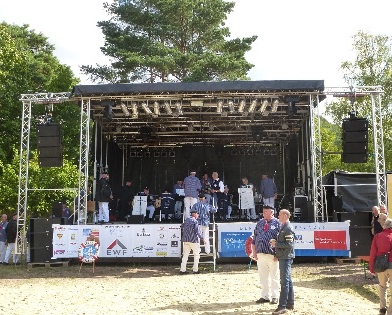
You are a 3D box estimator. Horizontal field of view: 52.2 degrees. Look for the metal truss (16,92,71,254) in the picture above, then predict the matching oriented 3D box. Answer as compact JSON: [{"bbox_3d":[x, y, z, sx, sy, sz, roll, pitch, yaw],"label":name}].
[{"bbox_3d":[-5.117,0.517,13.454,1.700,5.400,0.320,-1,-8,3],"label":"metal truss"}]

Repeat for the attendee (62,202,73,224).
[{"bbox_3d":[-4.716,2.521,14.600,0.500,1.750,0.350,-6,-9,35],"label":"attendee"}]

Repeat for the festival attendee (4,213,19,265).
[{"bbox_3d":[-6.127,2.666,13.370,0.480,1.710,0.480,4,-9,-32],"label":"festival attendee"}]

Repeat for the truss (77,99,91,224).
[{"bbox_3d":[-3.625,0.071,13.040,0.300,4.167,0.300,-1,-8,2],"label":"truss"}]

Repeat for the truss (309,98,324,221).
[{"bbox_3d":[3.885,-0.034,12.783,0.300,4.073,0.300,-1,-8,2],"label":"truss"}]

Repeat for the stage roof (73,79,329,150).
[{"bbox_3d":[0.131,-1.497,16.038,8.292,1.160,6.200,-1,-8,2],"label":"stage roof"}]

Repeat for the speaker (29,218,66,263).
[{"bbox_3d":[-4.639,2.665,12.998,1.104,1.375,0.720,-1,-8,2],"label":"speaker"}]

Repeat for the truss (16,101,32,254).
[{"bbox_3d":[-5.615,0.599,13.093,0.300,5.030,0.300,-1,-8,2],"label":"truss"}]

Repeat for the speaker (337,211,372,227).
[{"bbox_3d":[5.128,2.008,12.994,1.100,0.490,0.720,-1,-8,3],"label":"speaker"}]

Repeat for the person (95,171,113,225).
[{"bbox_3d":[-3.301,1.431,14.288,0.420,1.784,0.600,-7,-10,40],"label":"person"}]

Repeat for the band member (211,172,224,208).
[{"bbox_3d":[0.788,1.446,14.334,0.450,1.780,0.520,7,-11,-44],"label":"band member"}]

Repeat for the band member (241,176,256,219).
[{"bbox_3d":[2.244,1.768,17.114,0.550,1.744,0.420,-4,-8,25],"label":"band member"}]

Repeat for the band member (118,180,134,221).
[{"bbox_3d":[-3.107,1.962,17.900,0.450,1.750,0.520,-4,-8,23],"label":"band member"}]

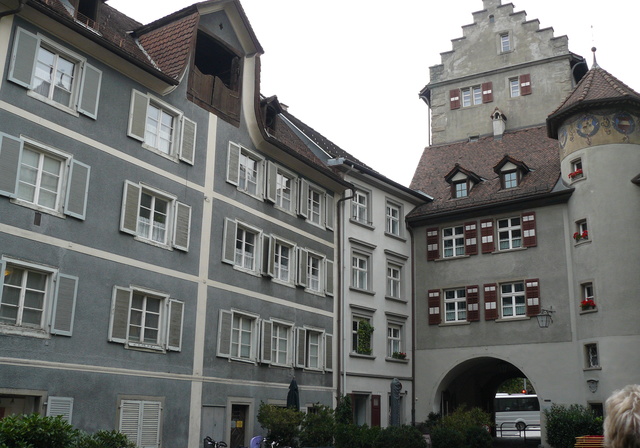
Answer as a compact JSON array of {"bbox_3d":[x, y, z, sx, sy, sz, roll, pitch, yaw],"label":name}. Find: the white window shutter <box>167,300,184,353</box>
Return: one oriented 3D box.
[{"bbox_3d":[-4.244,2.994,19.590,0.060,1.447,0.599,-9,-19,31],"label":"white window shutter"}]

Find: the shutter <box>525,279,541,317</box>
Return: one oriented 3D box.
[{"bbox_3d":[9.289,3.219,29.012,0.614,1.620,0.060,-11,-20,34],"label":"shutter"}]

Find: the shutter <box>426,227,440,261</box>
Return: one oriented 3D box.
[{"bbox_3d":[5.265,0.948,30.955,0.582,1.555,0.050,-10,-20,32],"label":"shutter"}]

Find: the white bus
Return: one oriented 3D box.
[{"bbox_3d":[17.445,16.221,57.371,11.000,3.250,2.500,-12,-21,38],"label":"white bus"}]

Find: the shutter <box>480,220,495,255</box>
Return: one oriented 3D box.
[{"bbox_3d":[7.625,0.568,30.238,0.582,1.565,0.060,-11,-20,34],"label":"shutter"}]

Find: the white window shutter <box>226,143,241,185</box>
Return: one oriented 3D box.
[{"bbox_3d":[-2.842,-1.974,22.004,0.050,1.425,0.552,-10,-20,31],"label":"white window shutter"}]

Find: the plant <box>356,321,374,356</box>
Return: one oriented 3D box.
[{"bbox_3d":[1.977,4.861,28.627,0.400,1.473,0.800,-13,-21,38],"label":"plant"}]

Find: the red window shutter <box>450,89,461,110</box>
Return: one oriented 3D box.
[{"bbox_3d":[7.582,-6.963,37.244,0.538,1.236,0.050,-7,-18,26],"label":"red window shutter"}]

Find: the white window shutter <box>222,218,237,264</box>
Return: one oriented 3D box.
[{"bbox_3d":[-2.875,0.576,21.222,0.050,1.422,0.578,-10,-20,31],"label":"white window shutter"}]

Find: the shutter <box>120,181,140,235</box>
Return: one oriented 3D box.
[{"bbox_3d":[-5.264,-0.445,18.605,0.060,1.461,0.583,-9,-19,31],"label":"shutter"}]

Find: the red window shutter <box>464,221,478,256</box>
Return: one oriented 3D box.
[{"bbox_3d":[6.825,0.648,29.966,0.575,1.544,0.050,-10,-20,32],"label":"red window shutter"}]

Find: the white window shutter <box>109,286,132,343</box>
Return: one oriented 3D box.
[{"bbox_3d":[-5.297,2.437,17.763,0.060,1.446,0.644,-9,-19,31],"label":"white window shutter"}]

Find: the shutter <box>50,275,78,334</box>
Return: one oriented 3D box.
[{"bbox_3d":[-5.999,1.922,15.713,0.050,1.420,0.551,-10,-20,31],"label":"shutter"}]

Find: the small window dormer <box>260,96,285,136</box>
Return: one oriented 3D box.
[{"bbox_3d":[-2.140,-3.962,24.908,1.200,1.650,0.900,-10,-20,31],"label":"small window dormer"}]

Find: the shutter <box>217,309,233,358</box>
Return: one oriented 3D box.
[{"bbox_3d":[-2.962,3.453,20.839,0.050,1.432,0.590,-9,-19,31],"label":"shutter"}]

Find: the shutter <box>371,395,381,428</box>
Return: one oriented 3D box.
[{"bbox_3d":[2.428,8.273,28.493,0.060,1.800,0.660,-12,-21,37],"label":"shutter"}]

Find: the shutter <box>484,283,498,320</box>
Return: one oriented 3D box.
[{"bbox_3d":[7.397,3.351,28.735,0.561,1.546,0.050,-10,-20,32],"label":"shutter"}]

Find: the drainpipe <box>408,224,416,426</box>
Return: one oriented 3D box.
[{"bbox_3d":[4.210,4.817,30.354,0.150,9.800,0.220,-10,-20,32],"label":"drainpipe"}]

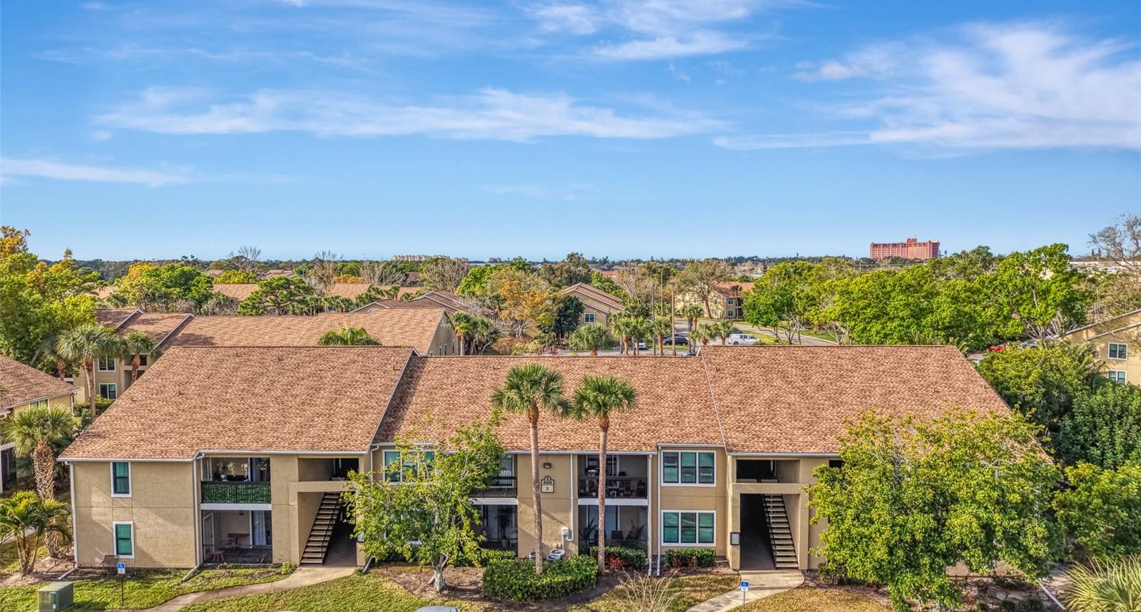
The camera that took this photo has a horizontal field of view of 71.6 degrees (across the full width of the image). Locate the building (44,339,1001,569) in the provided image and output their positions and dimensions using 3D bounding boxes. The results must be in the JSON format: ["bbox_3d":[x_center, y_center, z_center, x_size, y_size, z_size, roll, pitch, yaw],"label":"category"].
[{"bbox_3d":[-0.740,7.189,46.587,45.792,9.500,20.200,0,3,1],"label":"building"}]

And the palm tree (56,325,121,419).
[{"bbox_3d":[-44.244,6.148,72.973,5.300,8.951,5.000,0,3,0],"label":"palm tree"}]

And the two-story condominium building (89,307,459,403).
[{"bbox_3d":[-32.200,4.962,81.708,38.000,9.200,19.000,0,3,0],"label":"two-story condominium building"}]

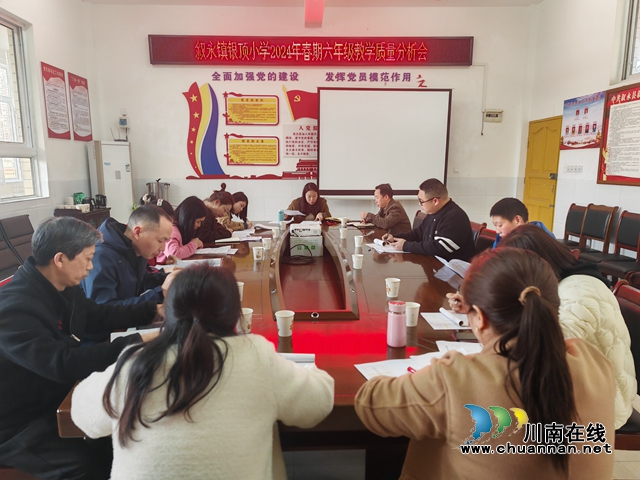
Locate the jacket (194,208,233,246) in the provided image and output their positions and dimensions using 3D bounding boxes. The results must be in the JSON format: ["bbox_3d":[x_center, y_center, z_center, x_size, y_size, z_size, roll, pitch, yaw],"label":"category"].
[{"bbox_3d":[-1.000,-0.044,4.455,0.460,0.520,0.460,-1,9,-2],"label":"jacket"}]

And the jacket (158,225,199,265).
[{"bbox_3d":[-1.077,0.112,3.695,0.460,0.500,0.460,0,9,0],"label":"jacket"}]

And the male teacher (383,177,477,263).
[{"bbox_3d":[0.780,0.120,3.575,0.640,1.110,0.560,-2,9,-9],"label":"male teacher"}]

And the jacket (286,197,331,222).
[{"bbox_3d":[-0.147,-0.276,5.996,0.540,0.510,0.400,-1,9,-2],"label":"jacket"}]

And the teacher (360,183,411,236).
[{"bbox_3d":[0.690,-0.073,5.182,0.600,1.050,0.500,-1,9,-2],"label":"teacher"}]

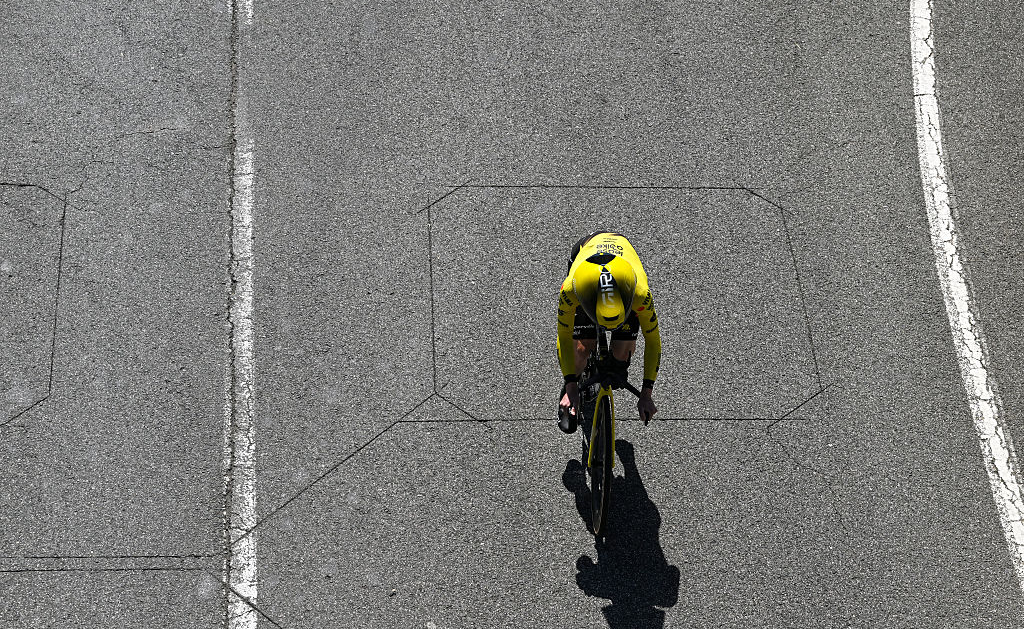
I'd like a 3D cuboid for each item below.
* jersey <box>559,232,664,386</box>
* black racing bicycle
[{"bbox_3d":[0.455,-0.062,11.661,0.500,0.480,0.830,-2,39,-2],"label":"jersey"},{"bbox_3d":[0.435,0.275,12.078,0.400,1.020,1.680,-2,39,-2],"label":"black racing bicycle"}]

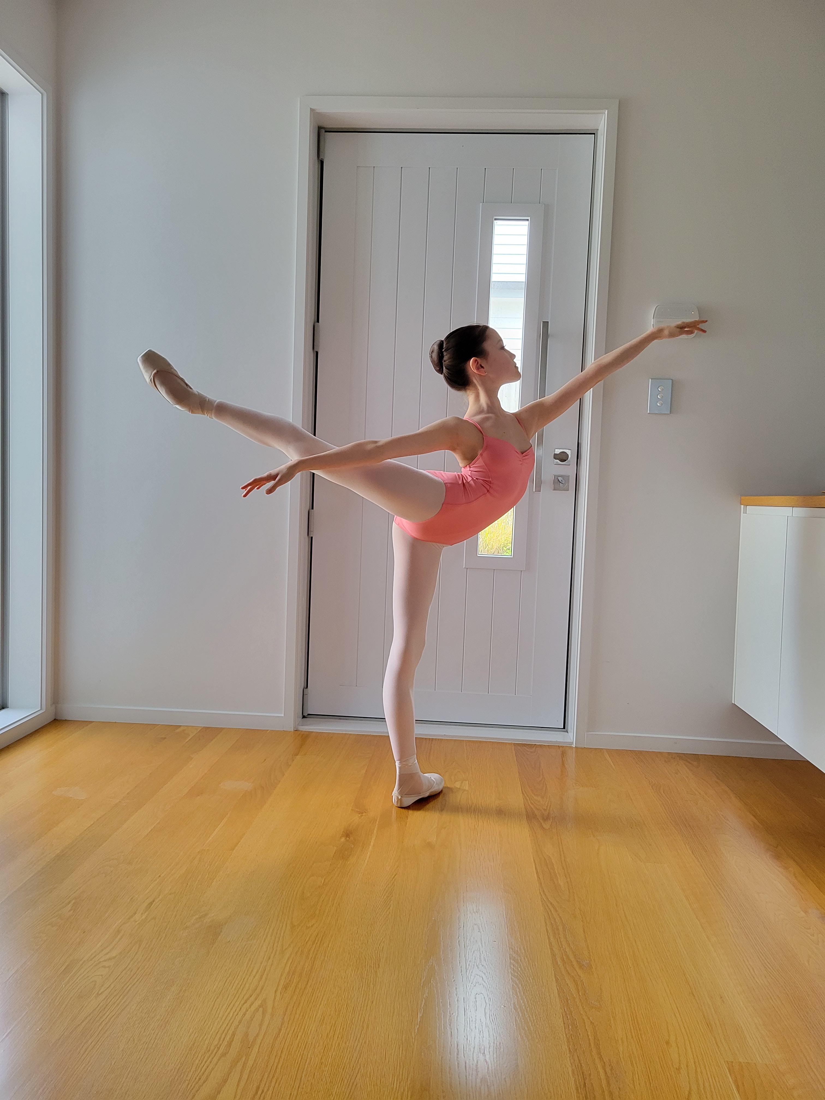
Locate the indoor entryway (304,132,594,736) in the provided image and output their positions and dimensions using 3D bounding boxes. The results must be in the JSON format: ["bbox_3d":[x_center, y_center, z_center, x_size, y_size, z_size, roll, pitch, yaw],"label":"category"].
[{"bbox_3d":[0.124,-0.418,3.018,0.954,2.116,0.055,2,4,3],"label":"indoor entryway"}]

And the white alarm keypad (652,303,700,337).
[{"bbox_3d":[0.893,-0.775,2.800,0.150,0.113,0.025,2,4,3],"label":"white alarm keypad"}]

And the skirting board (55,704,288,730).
[{"bbox_3d":[-0.887,0.608,3.016,0.850,0.060,0.013,2,4,3],"label":"skirting board"}]

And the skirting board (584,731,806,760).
[{"bbox_3d":[1.041,0.687,2.902,0.850,0.060,0.013,2,4,3],"label":"skirting board"}]

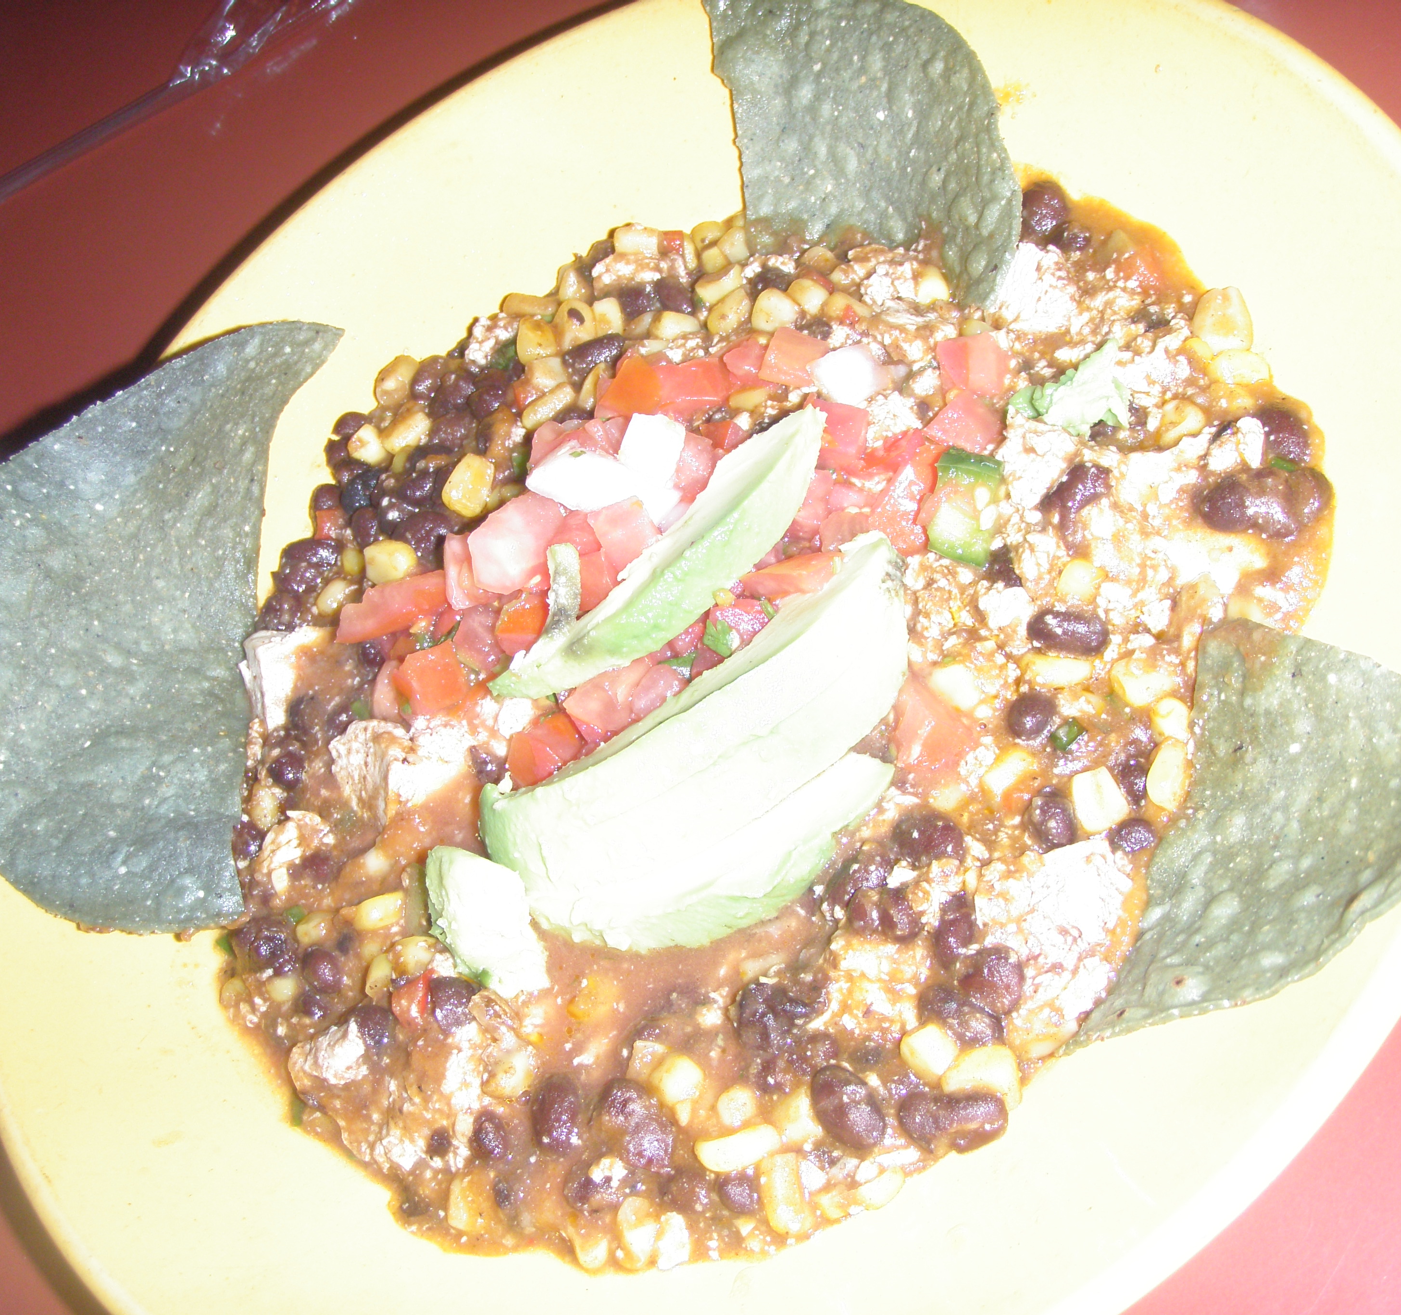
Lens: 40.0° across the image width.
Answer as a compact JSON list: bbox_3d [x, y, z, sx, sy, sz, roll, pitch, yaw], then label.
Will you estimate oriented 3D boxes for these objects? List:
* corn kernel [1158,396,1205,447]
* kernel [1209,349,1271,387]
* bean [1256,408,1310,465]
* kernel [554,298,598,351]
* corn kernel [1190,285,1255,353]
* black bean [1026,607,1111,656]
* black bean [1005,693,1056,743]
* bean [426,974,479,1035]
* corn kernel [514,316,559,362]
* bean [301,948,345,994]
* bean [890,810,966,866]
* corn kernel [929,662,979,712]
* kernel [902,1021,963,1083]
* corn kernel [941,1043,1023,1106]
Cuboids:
[{"bbox_3d":[0.073,-0.036,0.293,0.007,0.005,0.009,19,73,35],"label":"corn kernel"},{"bbox_3d":[0.093,-0.050,0.331,0.010,0.006,0.007,8,63,12],"label":"kernel"},{"bbox_3d":[0.091,-0.034,0.299,0.009,0.008,0.011,-31,52,10],"label":"bean"},{"bbox_3d":[-0.024,-0.062,0.360,0.008,0.006,0.010,0,63,28],"label":"kernel"},{"bbox_3d":[0.082,-0.053,0.304,0.009,0.005,0.010,0,63,28],"label":"corn kernel"},{"bbox_3d":[0.054,-0.004,0.282,0.013,0.007,0.007,8,67,31],"label":"black bean"},{"bbox_3d":[0.051,0.009,0.299,0.009,0.007,0.008,-28,53,12],"label":"black bean"},{"bbox_3d":[-0.041,0.057,0.315,0.009,0.008,0.011,-32,52,10],"label":"bean"},{"bbox_3d":[-0.030,-0.058,0.350,0.007,0.006,0.008,-17,60,-2],"label":"corn kernel"},{"bbox_3d":[-0.066,0.055,0.336,0.007,0.007,0.009,-37,52,5],"label":"bean"},{"bbox_3d":[0.033,0.026,0.275,0.012,0.007,0.008,6,66,31],"label":"bean"},{"bbox_3d":[0.038,0.004,0.285,0.009,0.005,0.007,33,81,37],"label":"corn kernel"},{"bbox_3d":[0.033,0.057,0.279,0.008,0.006,0.007,37,72,24],"label":"kernel"},{"bbox_3d":[0.040,0.060,0.278,0.011,0.006,0.008,4,62,10],"label":"corn kernel"}]

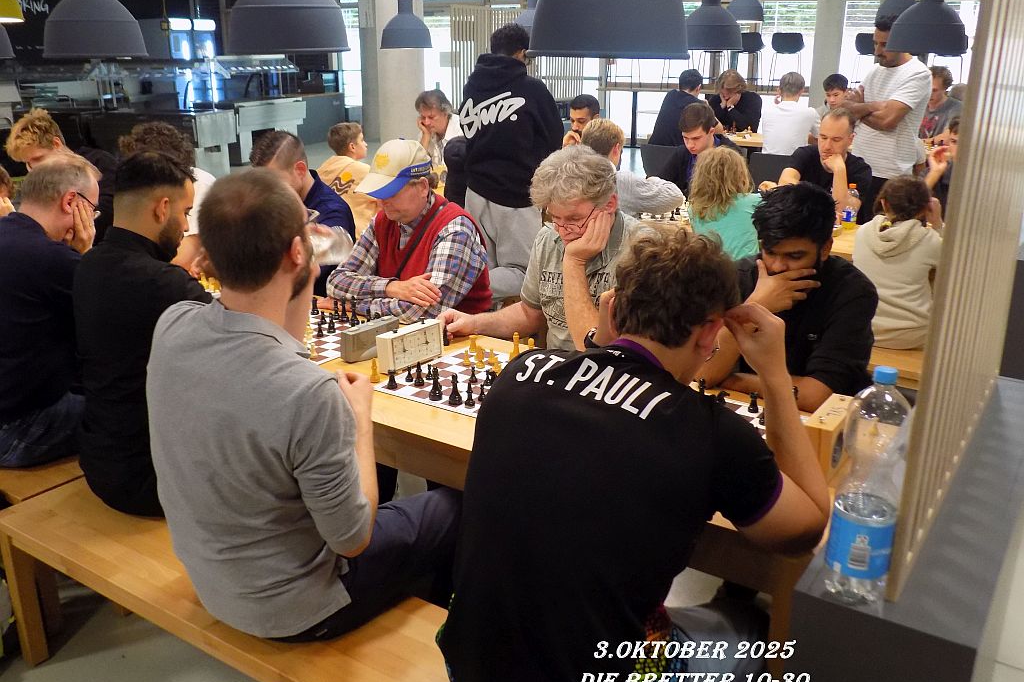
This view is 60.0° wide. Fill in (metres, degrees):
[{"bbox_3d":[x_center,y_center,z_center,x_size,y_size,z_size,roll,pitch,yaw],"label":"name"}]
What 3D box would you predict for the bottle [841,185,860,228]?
[{"bbox_3d":[1.764,-0.705,4.602,0.068,0.235,0.068,12,22,32],"label":"bottle"}]

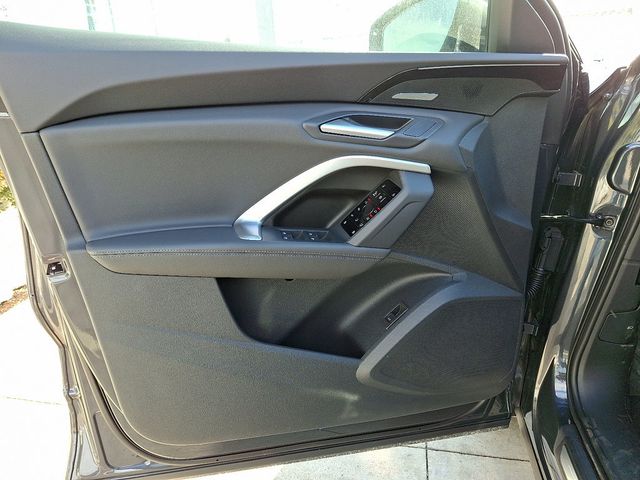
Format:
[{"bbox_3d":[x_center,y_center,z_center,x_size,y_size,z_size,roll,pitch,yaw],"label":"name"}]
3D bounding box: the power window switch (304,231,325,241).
[{"bbox_3d":[-0.008,-0.006,0.790,0.037,0.011,0.039,0,21,0],"label":"power window switch"}]

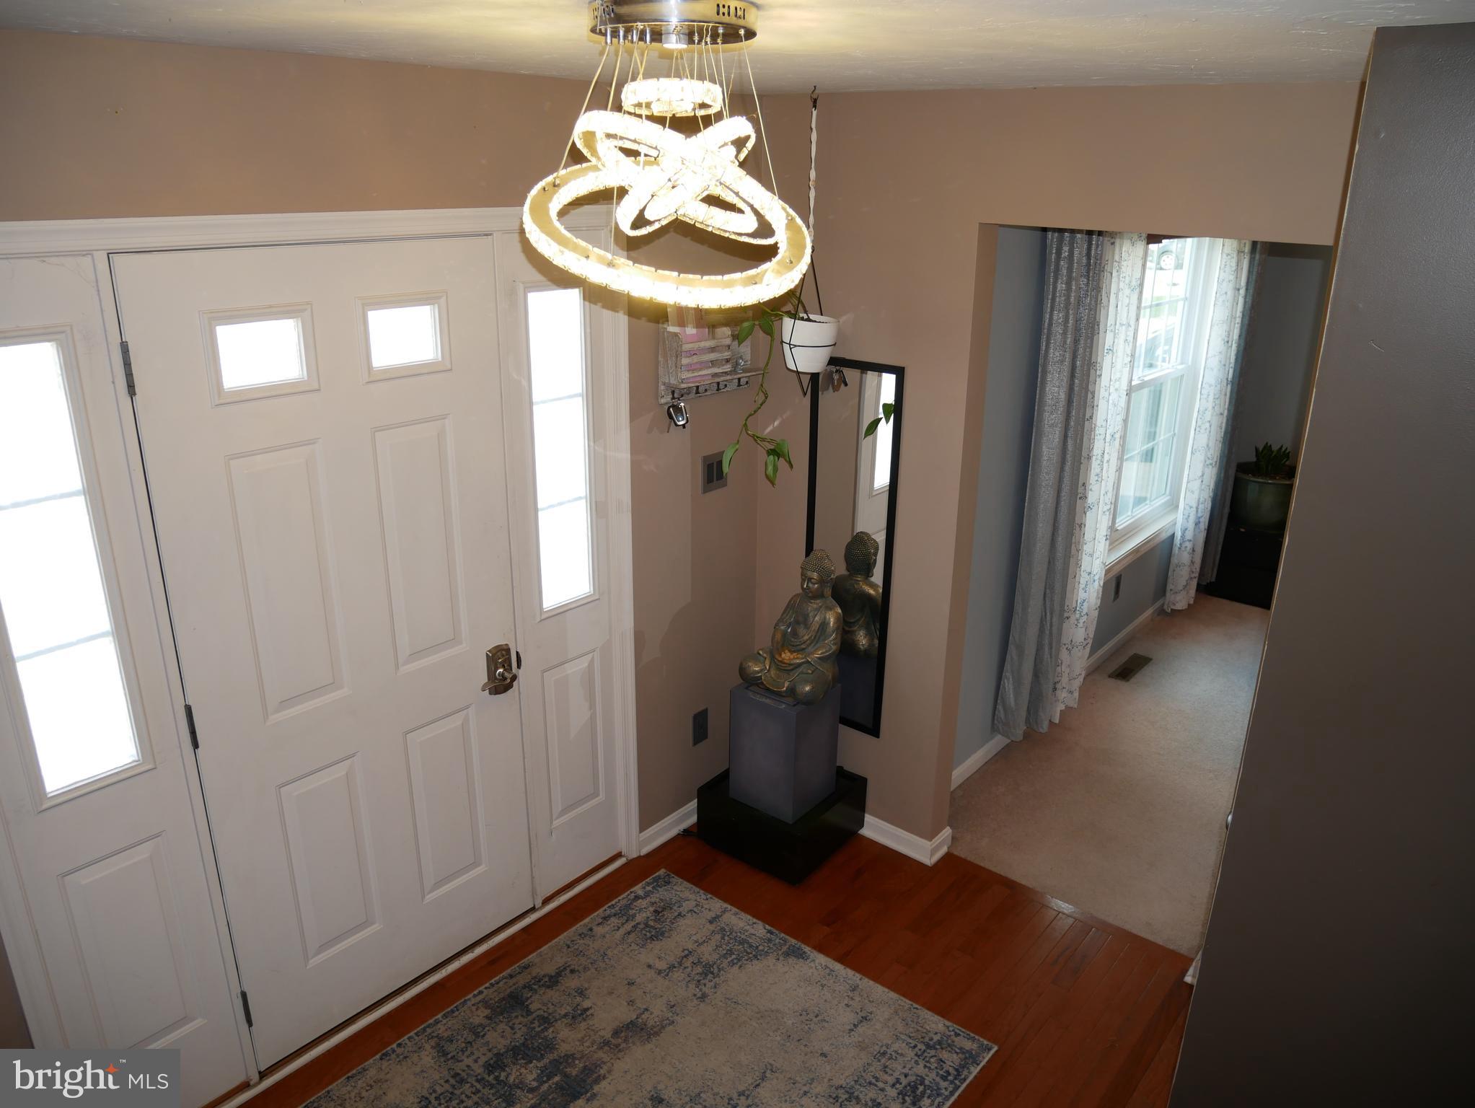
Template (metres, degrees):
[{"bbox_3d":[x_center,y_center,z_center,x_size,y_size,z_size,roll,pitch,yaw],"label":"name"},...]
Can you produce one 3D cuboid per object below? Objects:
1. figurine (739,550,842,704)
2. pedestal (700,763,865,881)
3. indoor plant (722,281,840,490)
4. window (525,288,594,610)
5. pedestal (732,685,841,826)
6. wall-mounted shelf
[{"bbox_3d":[0.193,0.231,3.379,0.290,0.490,0.225,15,24,36],"label":"figurine"},{"bbox_3d":[0.160,0.910,3.646,0.432,0.202,0.425,15,24,36],"label":"pedestal"},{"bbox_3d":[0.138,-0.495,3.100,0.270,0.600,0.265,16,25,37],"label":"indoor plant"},{"bbox_3d":[-0.496,-0.281,2.870,0.050,0.910,0.205,16,25,37],"label":"window"},{"bbox_3d":[0.164,0.655,3.547,0.267,0.425,0.265,15,24,36],"label":"pedestal"},{"bbox_3d":[-0.056,-0.612,3.196,0.110,0.250,0.440,16,25,37],"label":"wall-mounted shelf"}]

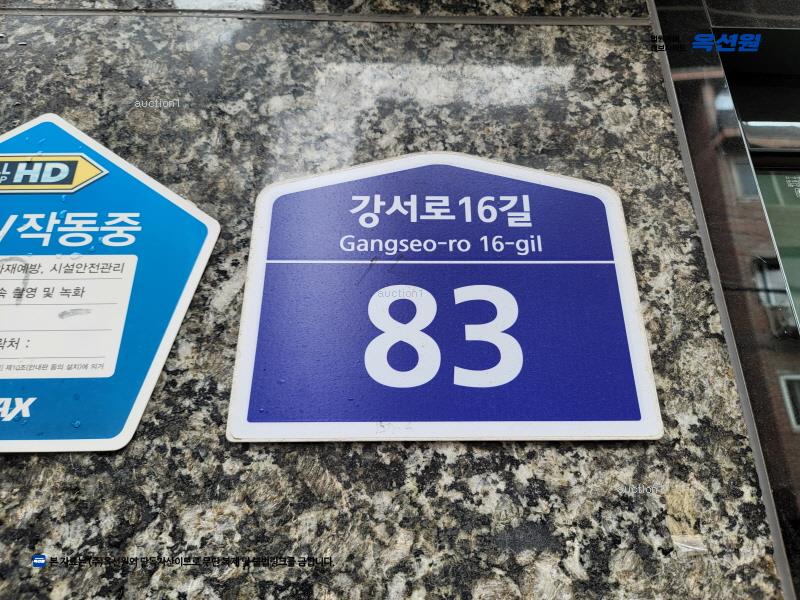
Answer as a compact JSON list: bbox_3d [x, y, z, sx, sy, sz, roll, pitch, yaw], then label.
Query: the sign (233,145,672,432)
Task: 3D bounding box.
[{"bbox_3d":[0.034,-0.015,0.484,0.325,0.264,0.008,0,-24,0],"label":"sign"}]

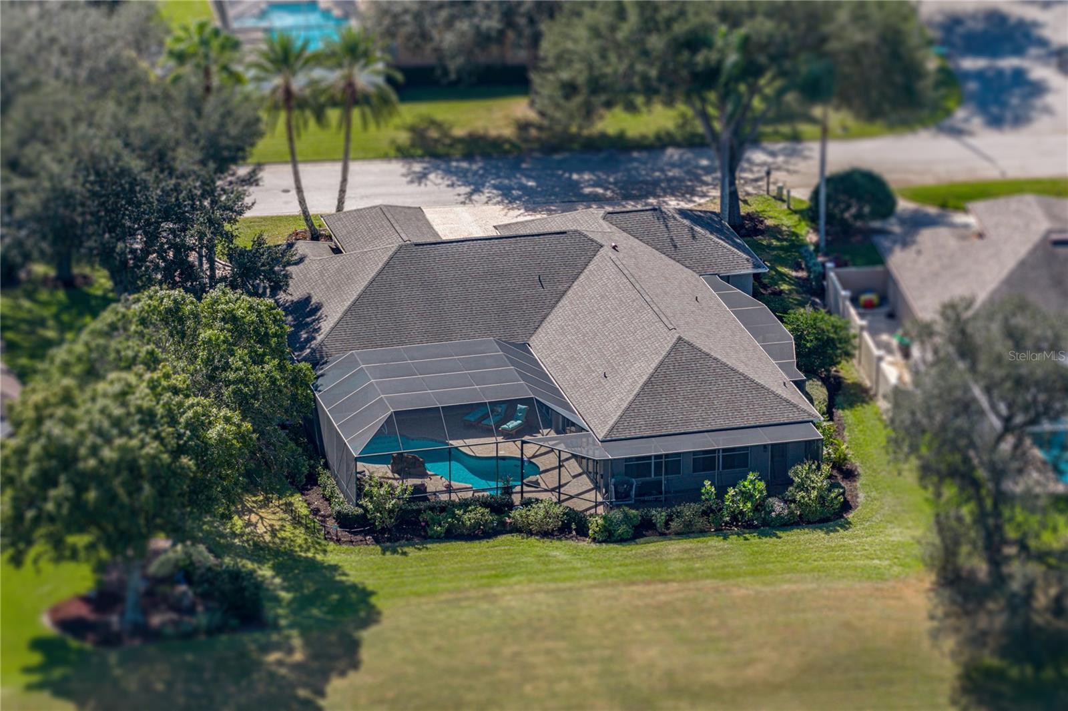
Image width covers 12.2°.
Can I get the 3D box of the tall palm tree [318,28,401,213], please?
[{"bbox_3d":[-8.605,-10.882,244.668,4.090,10.800,4.000,0,22,-2],"label":"tall palm tree"}]

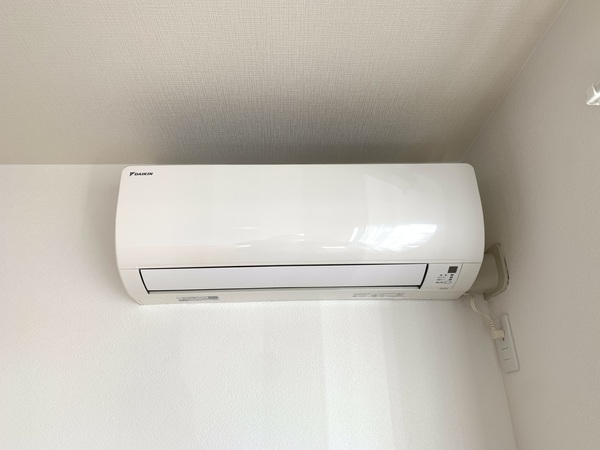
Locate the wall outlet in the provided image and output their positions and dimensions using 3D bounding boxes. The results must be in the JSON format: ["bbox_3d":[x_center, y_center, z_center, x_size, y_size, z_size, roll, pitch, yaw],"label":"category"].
[{"bbox_3d":[0.458,0.266,1.009,0.010,0.120,0.070,-1,-24,-2],"label":"wall outlet"}]

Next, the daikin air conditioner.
[{"bbox_3d":[0.003,0.013,1.043,0.768,0.282,0.228,-1,-24,-2],"label":"daikin air conditioner"}]

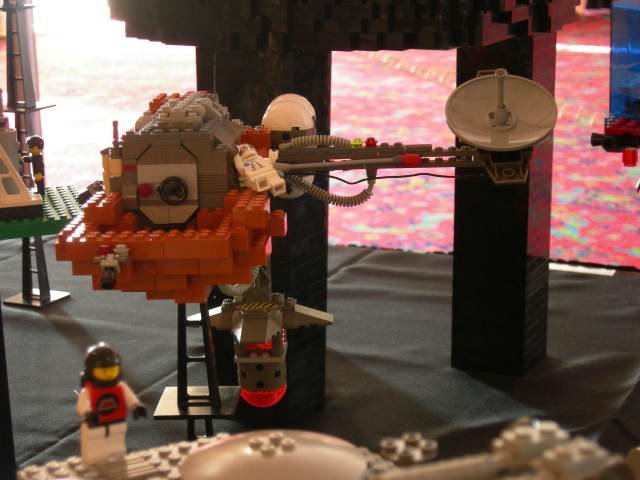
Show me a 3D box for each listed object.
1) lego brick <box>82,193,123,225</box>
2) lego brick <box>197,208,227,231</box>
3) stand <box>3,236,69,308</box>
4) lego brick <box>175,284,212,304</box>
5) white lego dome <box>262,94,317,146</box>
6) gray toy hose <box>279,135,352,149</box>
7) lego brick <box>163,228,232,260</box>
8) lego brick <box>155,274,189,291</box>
[{"bbox_3d":[-0.114,-0.017,0.727,0.016,0.011,0.032,-1,13,3],"label":"lego brick"},{"bbox_3d":[-0.057,-0.012,0.741,0.016,0.011,0.013,-1,13,3],"label":"lego brick"},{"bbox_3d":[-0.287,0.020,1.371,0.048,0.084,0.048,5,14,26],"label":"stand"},{"bbox_3d":[-0.066,0.023,0.717,0.016,0.011,0.032,-1,13,3],"label":"lego brick"},{"bbox_3d":[-0.018,-0.072,0.812,0.032,0.029,0.032,-1,13,3],"label":"white lego dome"},{"bbox_3d":[-0.003,-0.057,0.789,0.041,0.008,0.007,-1,13,0],"label":"gray toy hose"},{"bbox_3d":[-0.061,0.002,0.679,0.032,0.011,0.016,-1,13,3],"label":"lego brick"},{"bbox_3d":[-0.075,0.017,0.702,0.016,0.011,0.019,-1,13,3],"label":"lego brick"}]

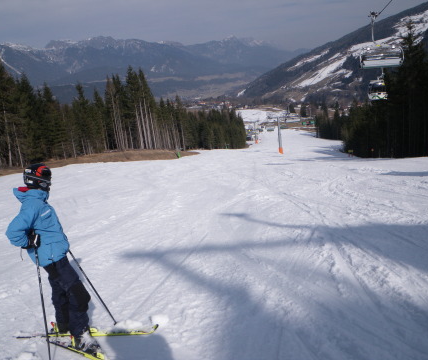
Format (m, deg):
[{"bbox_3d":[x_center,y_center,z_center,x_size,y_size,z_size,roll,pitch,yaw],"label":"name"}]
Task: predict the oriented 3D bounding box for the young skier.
[{"bbox_3d":[-1.366,0.668,3.308,0.640,1.630,0.500,-6,12,-6],"label":"young skier"}]

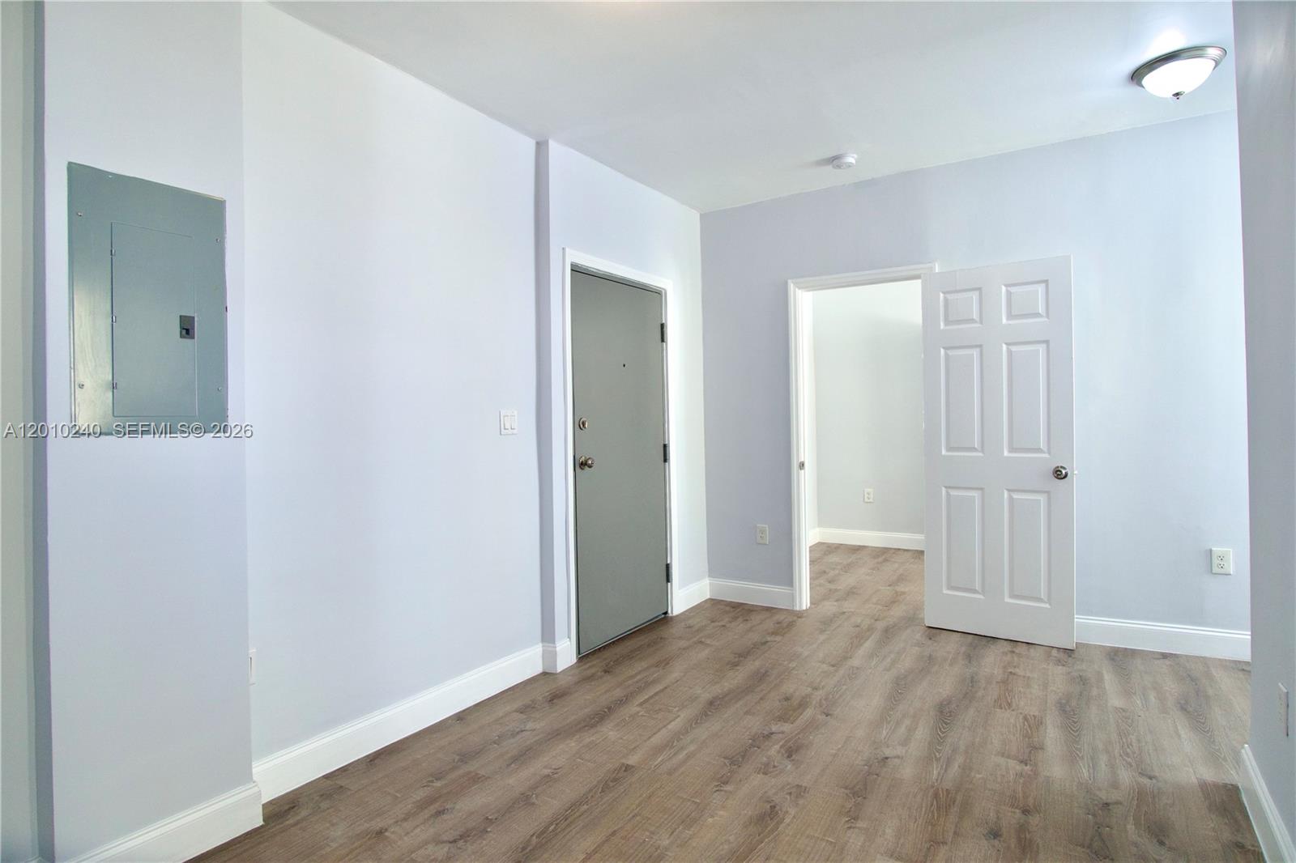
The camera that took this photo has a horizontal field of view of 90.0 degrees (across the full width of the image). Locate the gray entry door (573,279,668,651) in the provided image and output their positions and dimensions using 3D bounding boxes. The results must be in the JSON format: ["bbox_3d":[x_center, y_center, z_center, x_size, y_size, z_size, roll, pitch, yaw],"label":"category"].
[{"bbox_3d":[-0.159,0.150,3.721,0.045,2.010,0.900,-1,0,34],"label":"gray entry door"}]

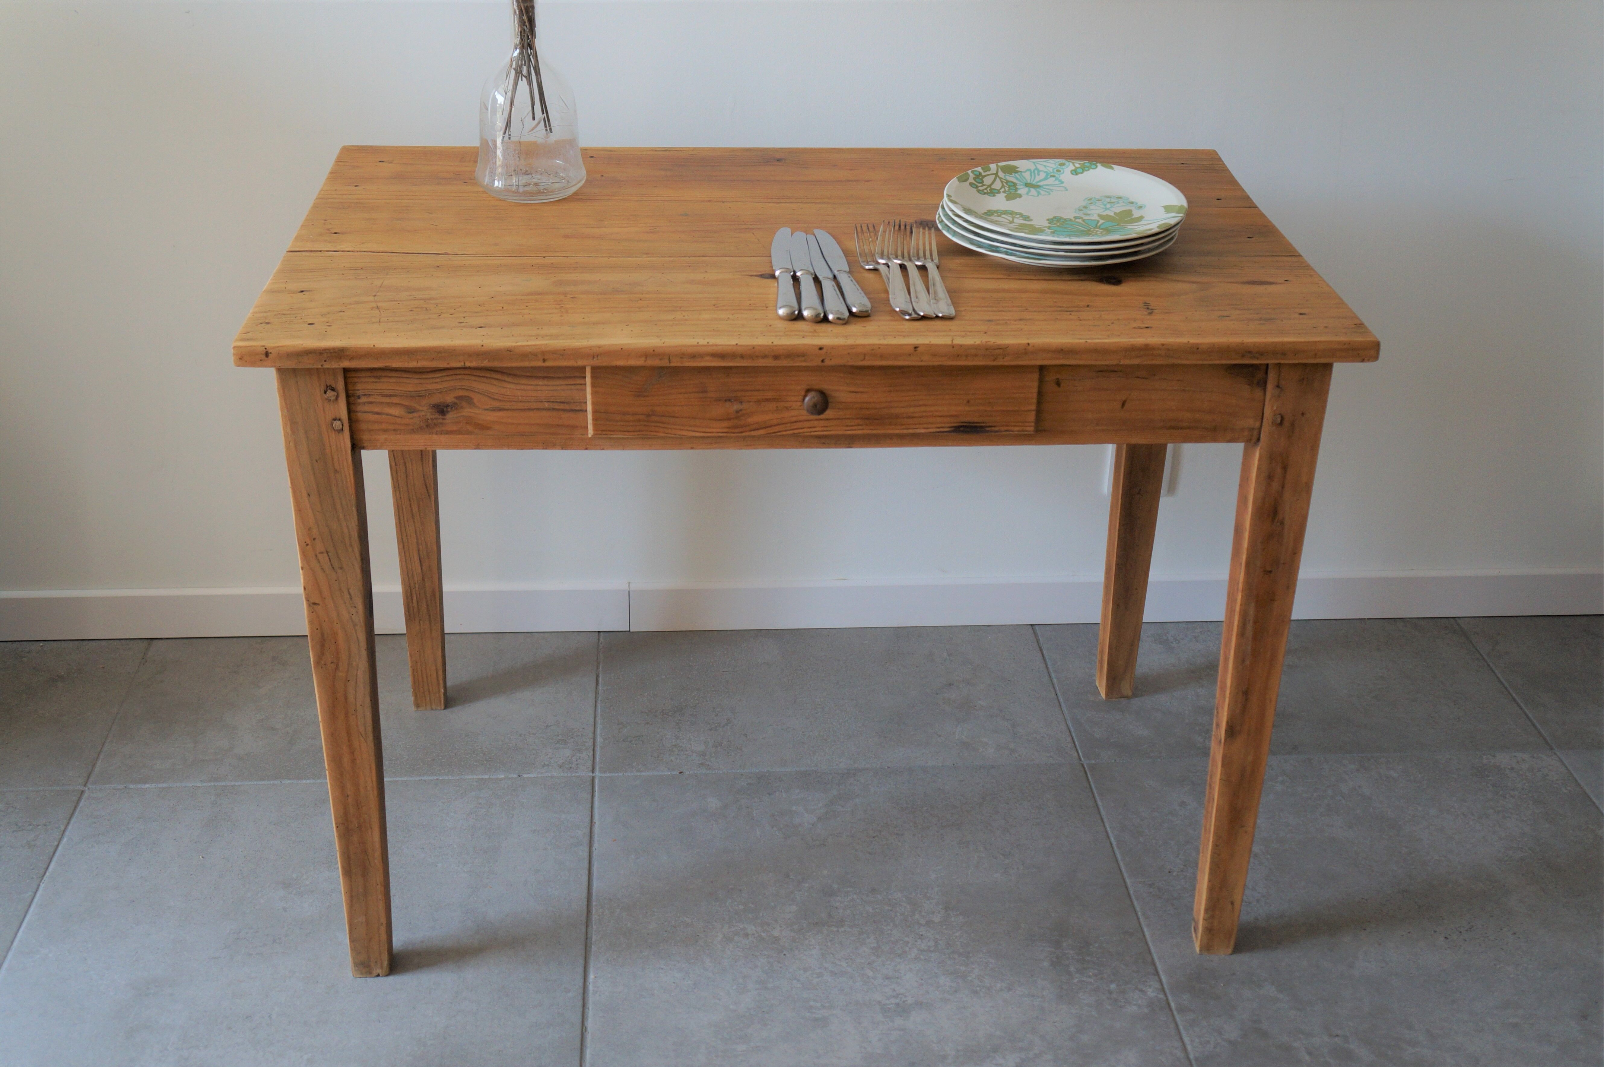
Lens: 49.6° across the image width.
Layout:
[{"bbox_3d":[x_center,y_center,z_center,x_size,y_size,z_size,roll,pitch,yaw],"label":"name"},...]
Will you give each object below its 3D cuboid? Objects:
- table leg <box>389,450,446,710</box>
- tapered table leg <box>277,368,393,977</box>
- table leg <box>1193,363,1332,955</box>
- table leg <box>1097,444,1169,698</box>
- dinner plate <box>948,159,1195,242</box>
[{"bbox_3d":[-0.464,-0.084,2.085,0.061,0.709,0.057,-1,30,-4],"label":"table leg"},{"bbox_3d":[-0.436,0.144,1.682,0.061,0.709,0.057,-1,30,-4],"label":"tapered table leg"},{"bbox_3d":[0.443,0.135,1.736,0.061,0.709,0.057,-1,30,-4],"label":"table leg"},{"bbox_3d":[0.415,-0.093,2.140,0.061,0.709,0.057,-1,30,-4],"label":"table leg"},{"bbox_3d":[0.260,-0.321,1.713,0.235,0.021,0.235,1,29,-1],"label":"dinner plate"}]

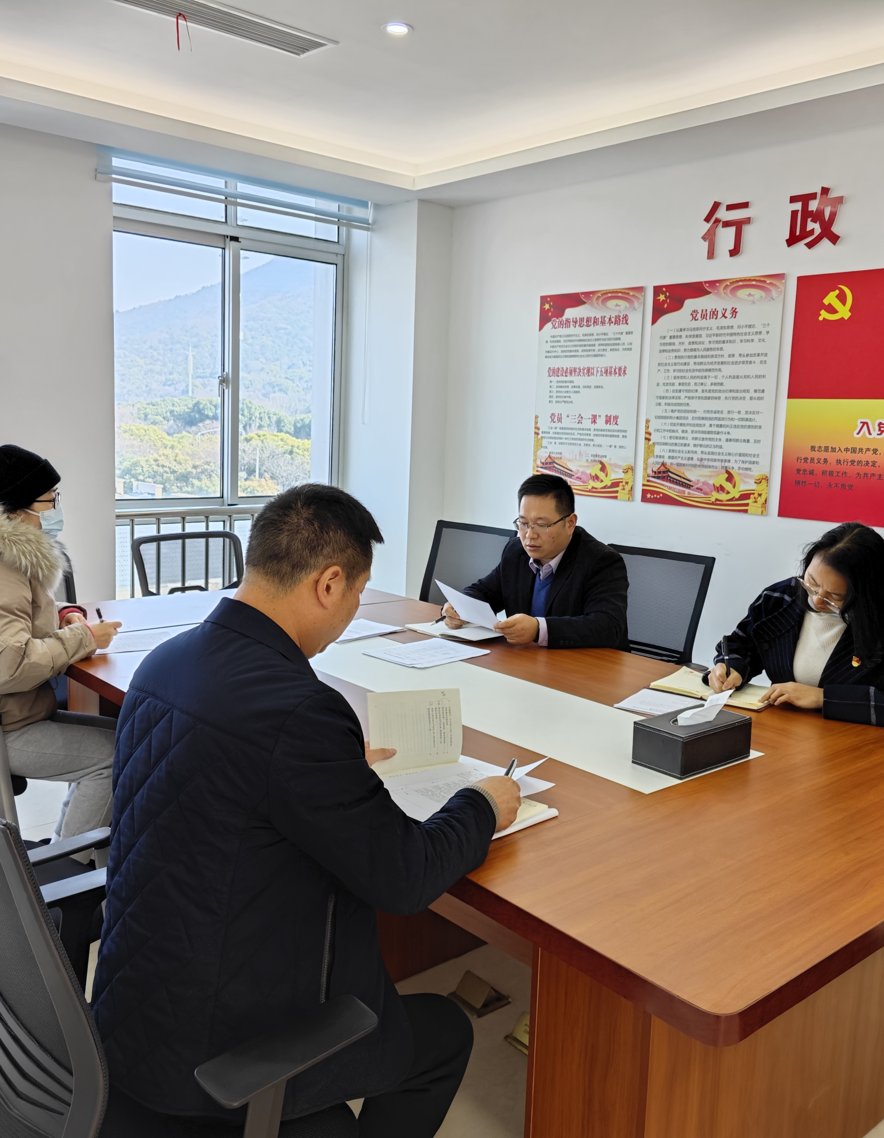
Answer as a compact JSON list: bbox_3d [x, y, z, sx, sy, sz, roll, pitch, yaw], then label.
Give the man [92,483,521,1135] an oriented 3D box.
[{"bbox_3d":[-0.168,0.528,1.494,0.780,1.311,0.570,-5,11,-41],"label":"man"}]

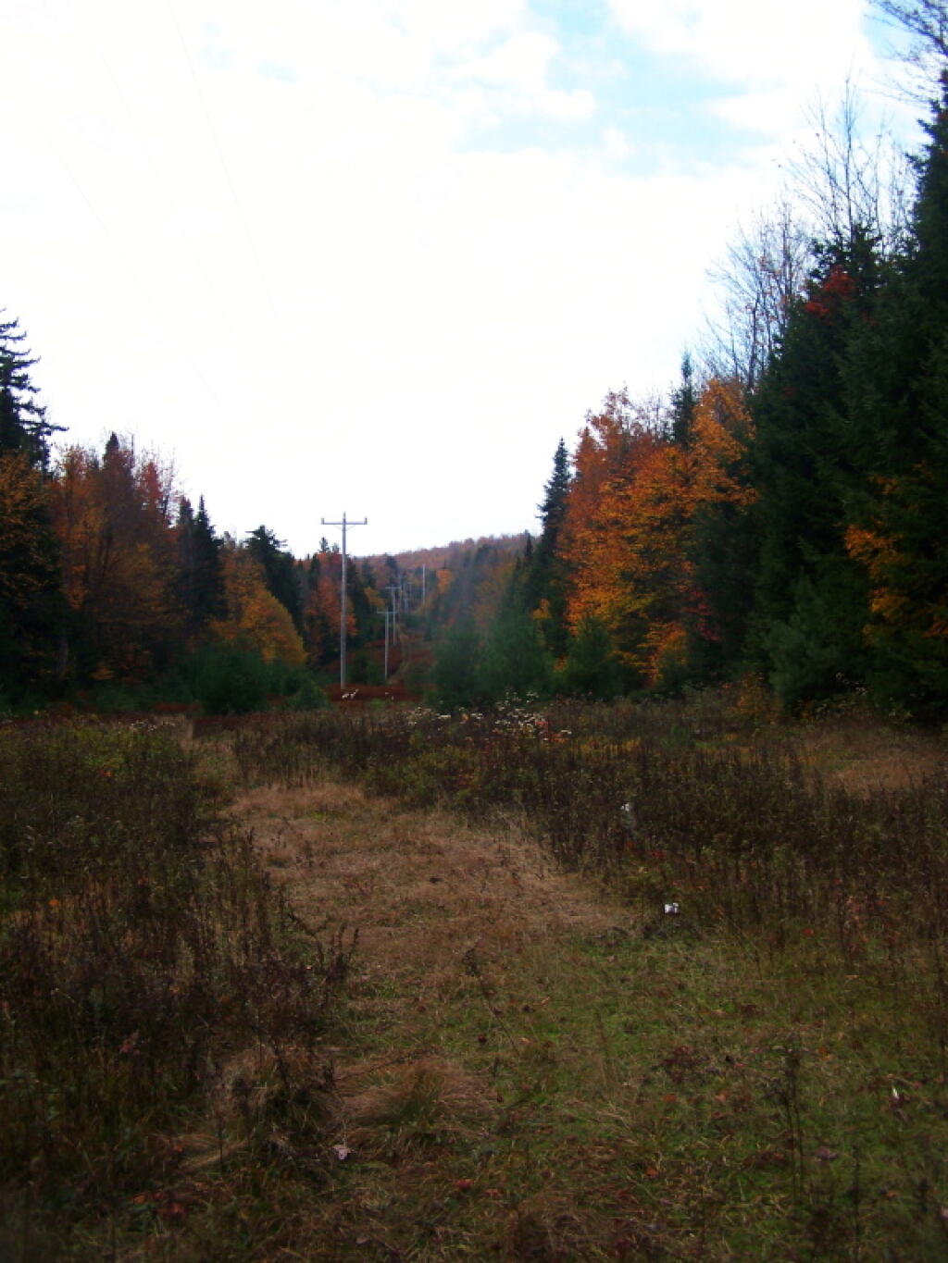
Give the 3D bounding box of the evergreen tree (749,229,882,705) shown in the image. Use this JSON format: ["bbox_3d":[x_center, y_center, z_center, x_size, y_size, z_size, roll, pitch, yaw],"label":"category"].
[{"bbox_3d":[11.345,-5.368,46.000,4.584,16.007,4.584,1,-1,0],"label":"evergreen tree"}]

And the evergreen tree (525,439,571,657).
[{"bbox_3d":[5.178,-5.246,97.000,3.521,16.635,3.521,1,-1,0],"label":"evergreen tree"}]

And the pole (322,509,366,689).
[{"bbox_3d":[-7.207,-1.644,77.000,2.466,10.027,0.300,1,-1,-2],"label":"pole"}]

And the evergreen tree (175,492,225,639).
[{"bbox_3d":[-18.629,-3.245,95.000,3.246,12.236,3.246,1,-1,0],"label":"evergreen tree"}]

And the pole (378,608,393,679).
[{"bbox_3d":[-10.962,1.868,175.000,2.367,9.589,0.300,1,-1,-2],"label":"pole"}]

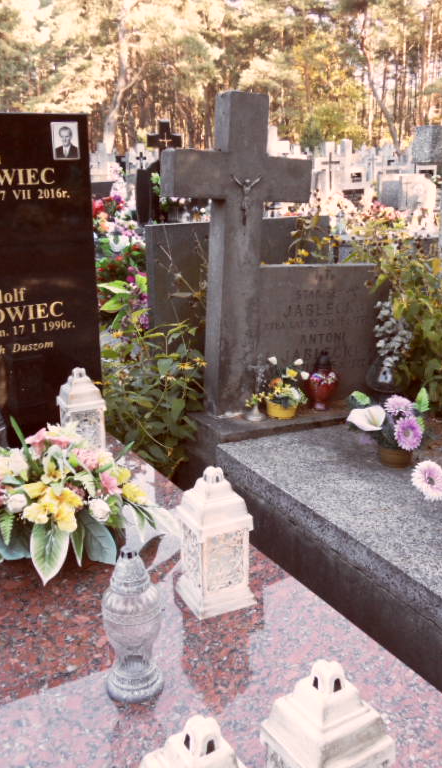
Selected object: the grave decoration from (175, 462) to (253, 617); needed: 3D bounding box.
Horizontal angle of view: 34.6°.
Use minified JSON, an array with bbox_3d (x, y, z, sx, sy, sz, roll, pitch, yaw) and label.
[{"bbox_3d":[-0.013,0.302,1.440,0.126,0.293,0.126,-9,20,-26],"label":"grave decoration"}]

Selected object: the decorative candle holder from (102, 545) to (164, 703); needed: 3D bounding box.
[{"bbox_3d":[-0.151,0.394,1.192,0.102,0.266,0.102,0,18,0],"label":"decorative candle holder"}]

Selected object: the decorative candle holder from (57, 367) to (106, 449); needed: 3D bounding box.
[{"bbox_3d":[-0.416,0.090,2.134,0.126,0.293,0.126,-9,20,-26],"label":"decorative candle holder"}]

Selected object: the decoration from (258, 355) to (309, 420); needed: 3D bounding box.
[{"bbox_3d":[0.224,0.007,2.506,0.155,0.201,0.129,-4,18,-14],"label":"decoration"}]

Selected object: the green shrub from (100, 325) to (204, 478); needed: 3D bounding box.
[{"bbox_3d":[-0.217,0.068,2.253,0.310,0.516,0.284,-4,18,-14],"label":"green shrub"}]

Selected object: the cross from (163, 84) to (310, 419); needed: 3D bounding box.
[{"bbox_3d":[0.052,-0.458,2.658,0.580,1.150,0.110,-7,19,-30],"label":"cross"}]

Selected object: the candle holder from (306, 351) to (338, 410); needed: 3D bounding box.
[{"bbox_3d":[0.365,-0.014,2.566,0.099,0.205,0.099,0,18,0],"label":"candle holder"}]

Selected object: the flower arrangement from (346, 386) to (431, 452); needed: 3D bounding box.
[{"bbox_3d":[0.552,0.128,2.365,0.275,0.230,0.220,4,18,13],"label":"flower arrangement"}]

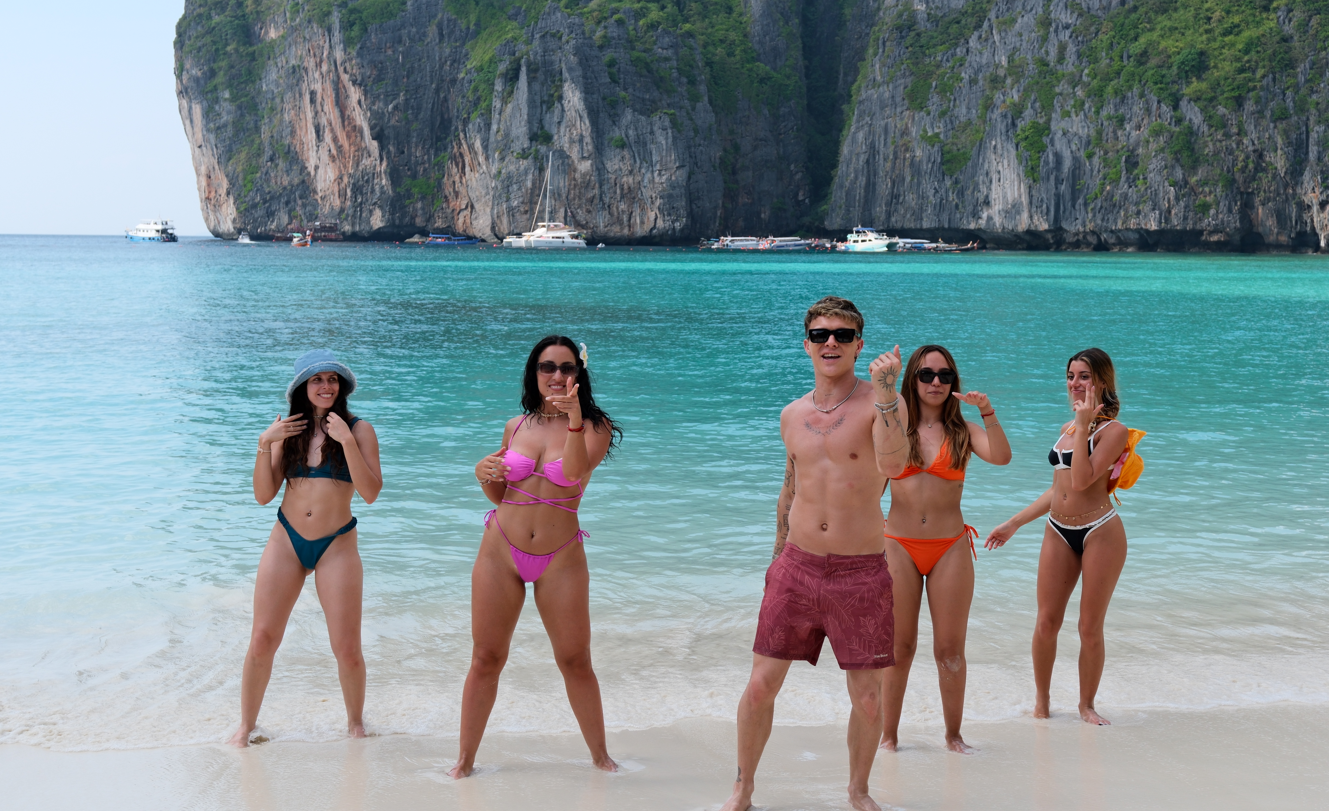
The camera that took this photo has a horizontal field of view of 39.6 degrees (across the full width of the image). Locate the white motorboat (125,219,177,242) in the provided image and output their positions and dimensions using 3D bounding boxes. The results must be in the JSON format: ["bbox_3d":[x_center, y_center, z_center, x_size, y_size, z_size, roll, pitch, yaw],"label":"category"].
[{"bbox_3d":[-157.929,-53.718,567.619,16.500,6.900,6.000,4,6,30],"label":"white motorboat"}]

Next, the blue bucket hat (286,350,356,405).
[{"bbox_3d":[-1.397,-0.106,7.512,0.280,0.170,0.290,-13,-8,-26],"label":"blue bucket hat"}]

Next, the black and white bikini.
[{"bbox_3d":[1.828,0.358,8.053,0.250,0.560,0.320,-4,7,-42],"label":"black and white bikini"}]

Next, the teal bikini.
[{"bbox_3d":[-1.417,0.362,7.574,0.330,0.600,0.240,1,5,3],"label":"teal bikini"}]

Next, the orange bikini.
[{"bbox_3d":[1.046,0.381,7.272,0.350,0.570,0.240,1,5,8],"label":"orange bikini"}]

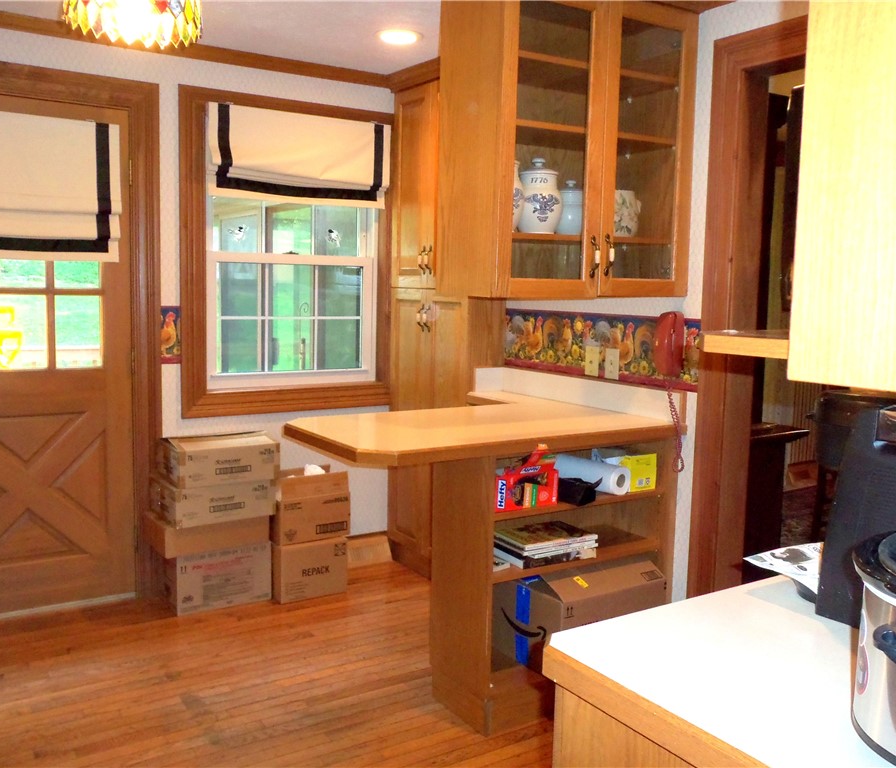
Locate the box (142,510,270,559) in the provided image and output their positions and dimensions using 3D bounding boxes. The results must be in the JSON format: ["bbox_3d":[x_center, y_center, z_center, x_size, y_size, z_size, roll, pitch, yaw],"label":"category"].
[{"bbox_3d":[-1.028,0.609,3.529,0.444,0.129,0.281,-4,8,-37],"label":"box"}]

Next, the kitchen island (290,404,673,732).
[{"bbox_3d":[0.107,0.576,2.818,1.235,0.905,0.685,-3,7,-32],"label":"kitchen island"}]

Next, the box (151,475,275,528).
[{"bbox_3d":[-0.997,0.472,3.512,0.414,0.147,0.343,-3,8,-35],"label":"box"}]

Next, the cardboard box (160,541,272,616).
[{"bbox_3d":[-1.001,0.797,3.588,0.397,0.257,0.285,-3,7,-31],"label":"cardboard box"}]

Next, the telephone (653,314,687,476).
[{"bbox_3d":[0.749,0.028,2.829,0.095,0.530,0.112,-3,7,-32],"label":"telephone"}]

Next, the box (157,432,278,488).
[{"bbox_3d":[-0.986,0.320,3.540,0.412,0.152,0.342,-3,7,-34],"label":"box"}]

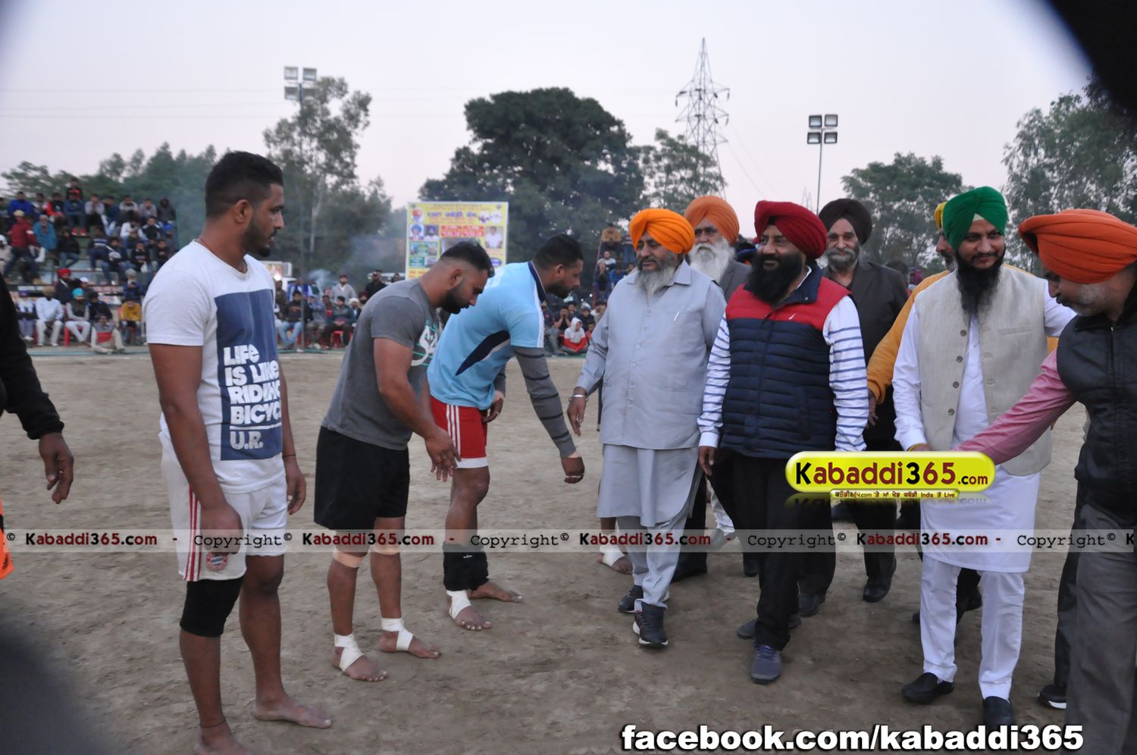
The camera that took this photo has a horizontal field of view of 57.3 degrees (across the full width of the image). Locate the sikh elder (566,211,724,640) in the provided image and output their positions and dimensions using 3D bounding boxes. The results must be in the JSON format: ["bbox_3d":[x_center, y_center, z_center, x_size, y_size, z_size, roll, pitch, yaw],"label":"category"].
[{"bbox_3d":[0.337,0.188,4.310,0.600,1.730,0.450,3,7,20],"label":"sikh elder"}]

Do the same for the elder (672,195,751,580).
[{"bbox_3d":[0.690,0.063,5.040,0.600,1.820,0.440,3,7,19],"label":"elder"}]

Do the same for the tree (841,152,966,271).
[{"bbox_3d":[19.433,-7.941,60.389,7.580,10.110,7.170,1,4,0],"label":"tree"}]

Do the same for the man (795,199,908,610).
[{"bbox_3d":[1.246,0.124,4.644,0.580,1.800,0.440,4,7,25],"label":"man"}]

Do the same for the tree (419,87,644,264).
[{"bbox_3d":[-2.184,-9.680,58.501,12.470,13.000,11.630,1,4,0],"label":"tree"}]

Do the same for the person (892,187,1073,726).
[{"bbox_3d":[1.441,0.245,3.652,0.600,1.790,0.430,5,8,33],"label":"person"}]

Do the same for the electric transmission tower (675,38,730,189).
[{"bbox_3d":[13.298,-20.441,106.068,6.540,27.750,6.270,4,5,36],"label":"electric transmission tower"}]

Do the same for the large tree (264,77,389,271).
[{"bbox_3d":[-14.142,-10.465,60.530,7.170,13.780,6.660,1,4,0],"label":"large tree"}]

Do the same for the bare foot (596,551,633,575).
[{"bbox_3d":[0.230,0.906,5.237,0.100,0.090,0.260,-5,9,-41],"label":"bare foot"}]

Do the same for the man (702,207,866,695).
[{"bbox_3d":[0.835,0.208,4.050,0.610,1.760,0.480,4,7,28],"label":"man"}]

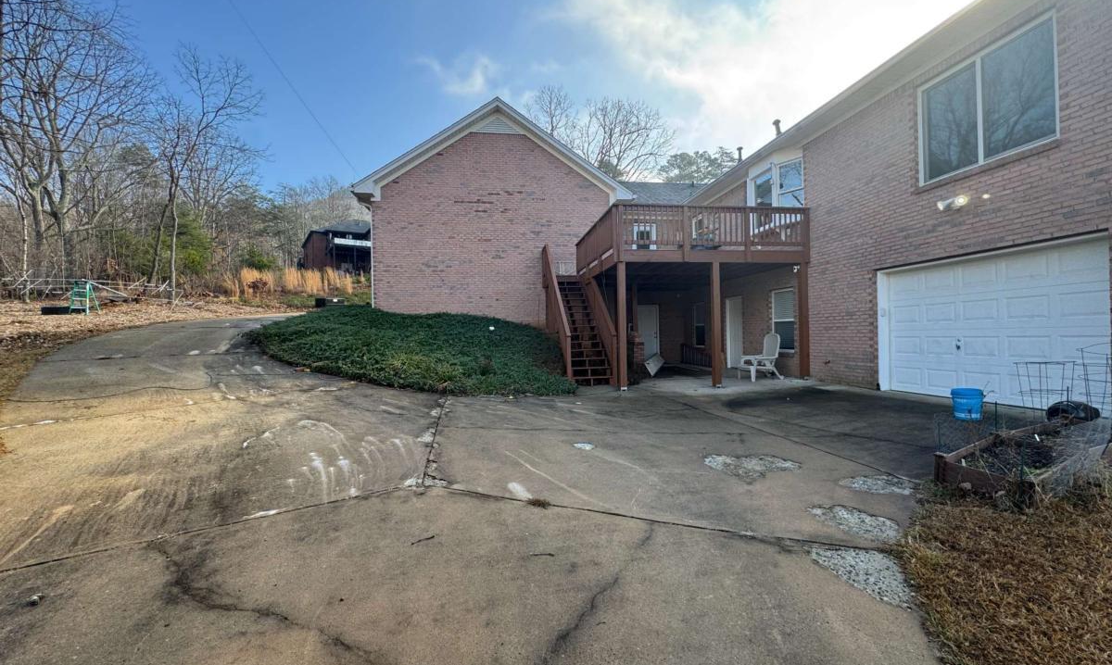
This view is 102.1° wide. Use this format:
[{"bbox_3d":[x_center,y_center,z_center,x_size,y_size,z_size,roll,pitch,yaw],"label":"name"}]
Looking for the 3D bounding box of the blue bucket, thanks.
[{"bbox_3d":[5.032,0.884,5.500,0.305,0.360,0.305,-2,-1,42],"label":"blue bucket"}]

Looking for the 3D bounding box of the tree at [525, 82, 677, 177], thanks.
[{"bbox_3d":[3.100,-9.500,32.000,10.000,15.500,9.500,-1,0,6],"label":"tree"}]

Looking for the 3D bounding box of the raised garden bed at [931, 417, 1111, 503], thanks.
[{"bbox_3d":[4.290,1.100,3.950,2.300,0.250,0.650,-1,0,-28],"label":"raised garden bed"}]

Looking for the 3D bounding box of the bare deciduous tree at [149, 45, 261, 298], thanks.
[{"bbox_3d":[-16.400,-7.500,21.000,4.600,11.800,4.400,-1,0,-38],"label":"bare deciduous tree"}]

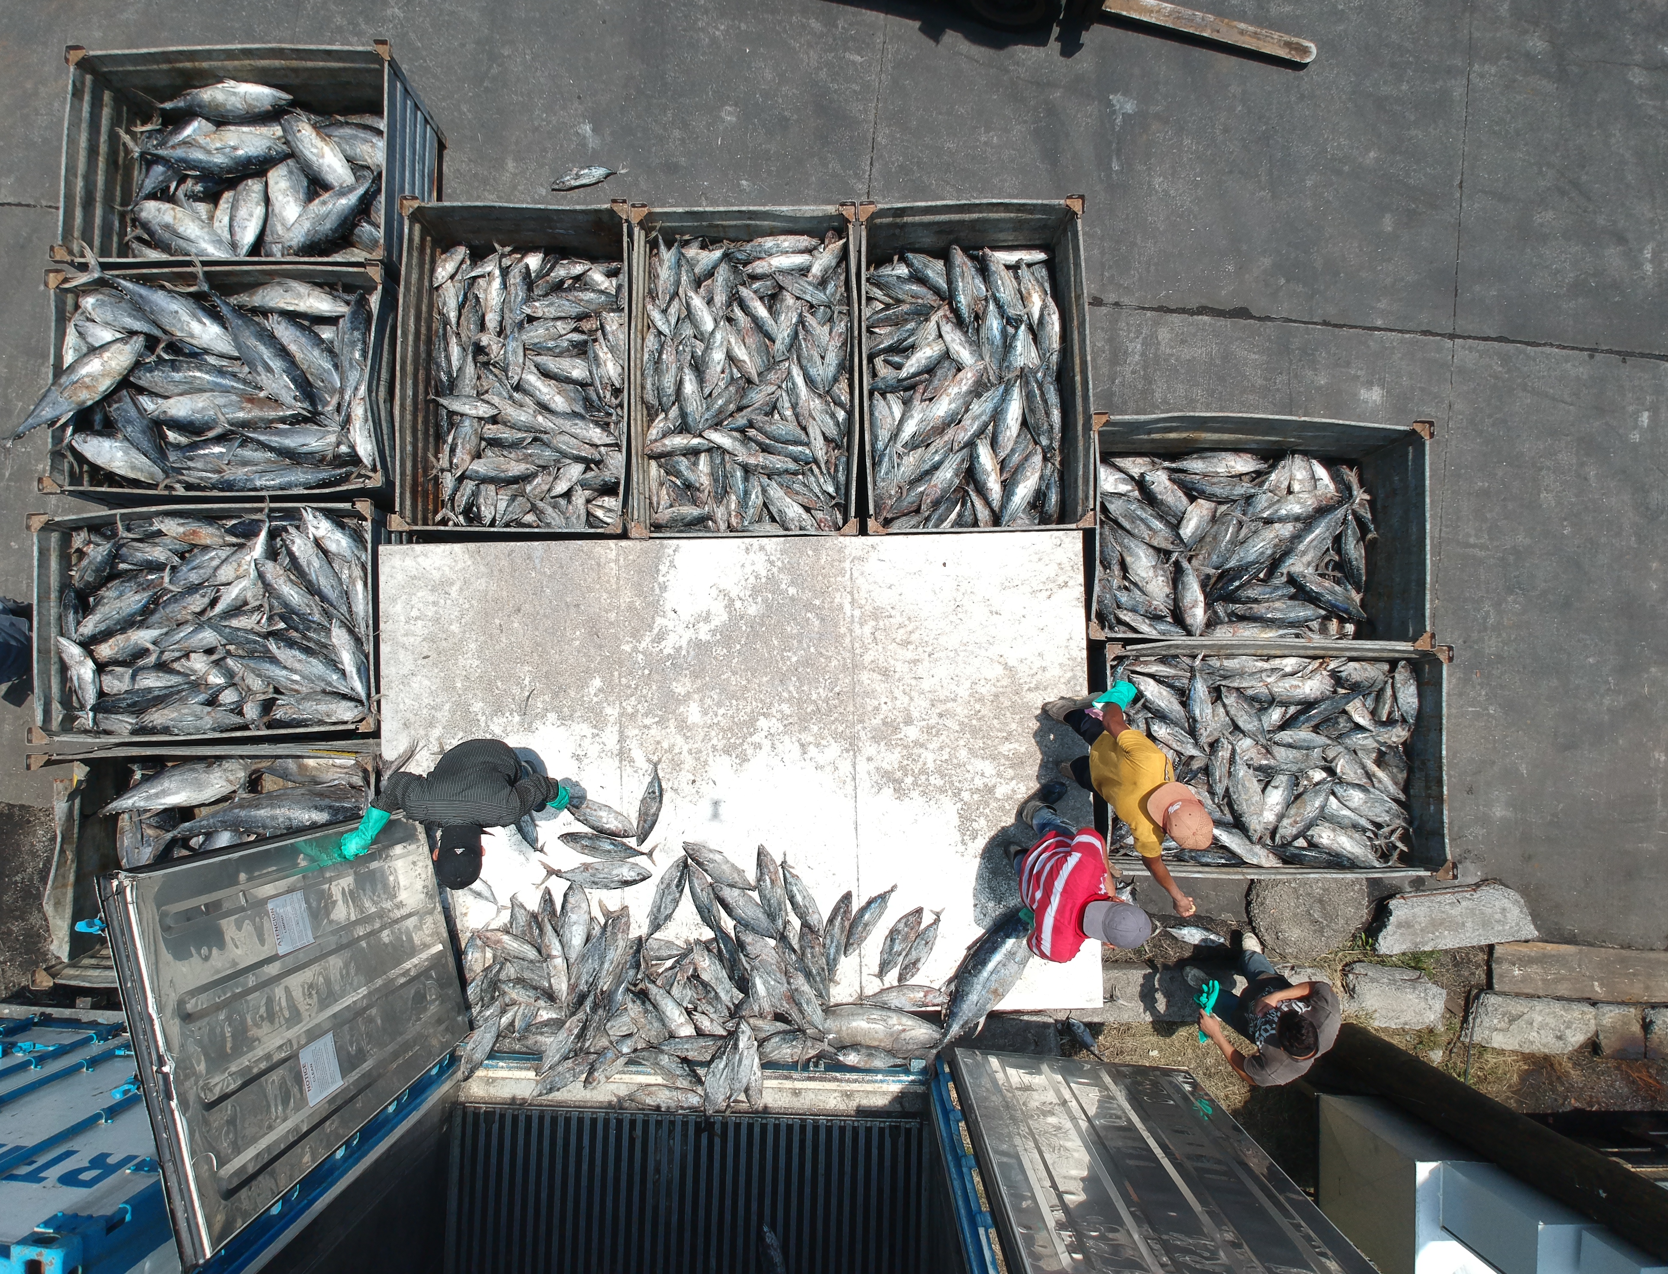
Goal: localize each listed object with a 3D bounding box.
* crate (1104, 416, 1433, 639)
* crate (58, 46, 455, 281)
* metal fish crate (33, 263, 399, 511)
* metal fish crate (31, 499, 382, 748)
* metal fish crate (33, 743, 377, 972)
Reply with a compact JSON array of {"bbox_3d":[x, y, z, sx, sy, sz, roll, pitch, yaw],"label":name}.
[{"bbox_3d":[2.228,-0.516,6.859,1.771,1.020,1.186,1,86,1],"label":"crate"},{"bbox_3d":[-3.256,-2.547,7.053,1.771,1.020,1.186,0,86,0],"label":"crate"},{"bbox_3d":[-3.243,-1.318,6.915,1.771,1.020,1.186,-1,86,0],"label":"metal fish crate"},{"bbox_3d":[-3.254,-0.038,6.818,1.771,1.020,1.186,-2,86,0],"label":"metal fish crate"},{"bbox_3d":[-3.204,1.199,6.751,1.771,1.020,1.186,-2,86,0],"label":"metal fish crate"}]

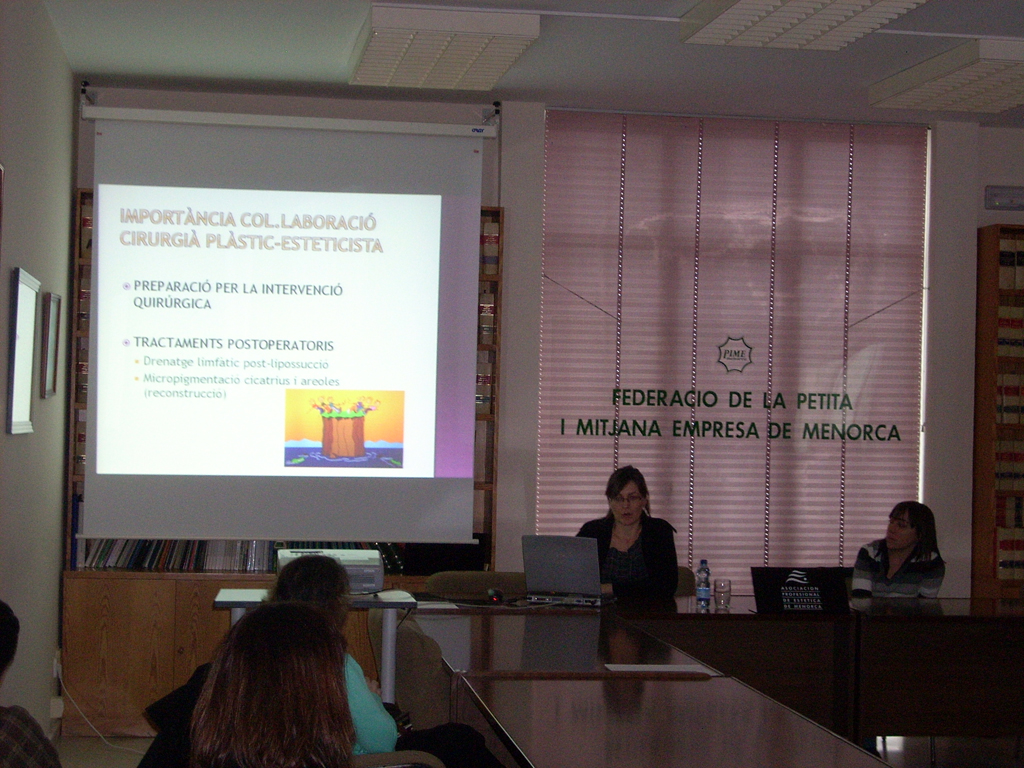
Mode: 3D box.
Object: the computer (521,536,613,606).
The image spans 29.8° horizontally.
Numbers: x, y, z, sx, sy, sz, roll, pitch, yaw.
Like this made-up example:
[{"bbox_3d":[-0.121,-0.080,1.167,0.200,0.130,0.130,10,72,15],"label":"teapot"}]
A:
[{"bbox_3d":[0.223,0.743,7.618,0.295,0.255,0.330,1,-1,10],"label":"computer"}]

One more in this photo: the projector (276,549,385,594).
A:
[{"bbox_3d":[-0.600,0.612,6.250,0.335,0.105,0.255,1,3,-12],"label":"projector"}]

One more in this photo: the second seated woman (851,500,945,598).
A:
[{"bbox_3d":[1.662,1.085,8.349,0.470,1.142,0.720,1,-1,18],"label":"second seated woman"}]

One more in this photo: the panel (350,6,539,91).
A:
[{"bbox_3d":[-0.302,-1.349,7.824,0.629,0.080,1.286,1,-1,-9],"label":"panel"}]

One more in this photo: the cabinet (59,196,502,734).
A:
[{"bbox_3d":[-1.049,0.376,8.916,1.940,2.446,0.330,1,-1,-9],"label":"cabinet"}]

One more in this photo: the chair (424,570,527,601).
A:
[{"bbox_3d":[-0.074,1.197,7.979,0.540,0.830,0.580,1,-1,-9],"label":"chair"}]

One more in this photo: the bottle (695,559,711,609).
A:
[{"bbox_3d":[0.754,0.786,7.556,0.061,0.191,0.061,1,-1,-9],"label":"bottle"}]

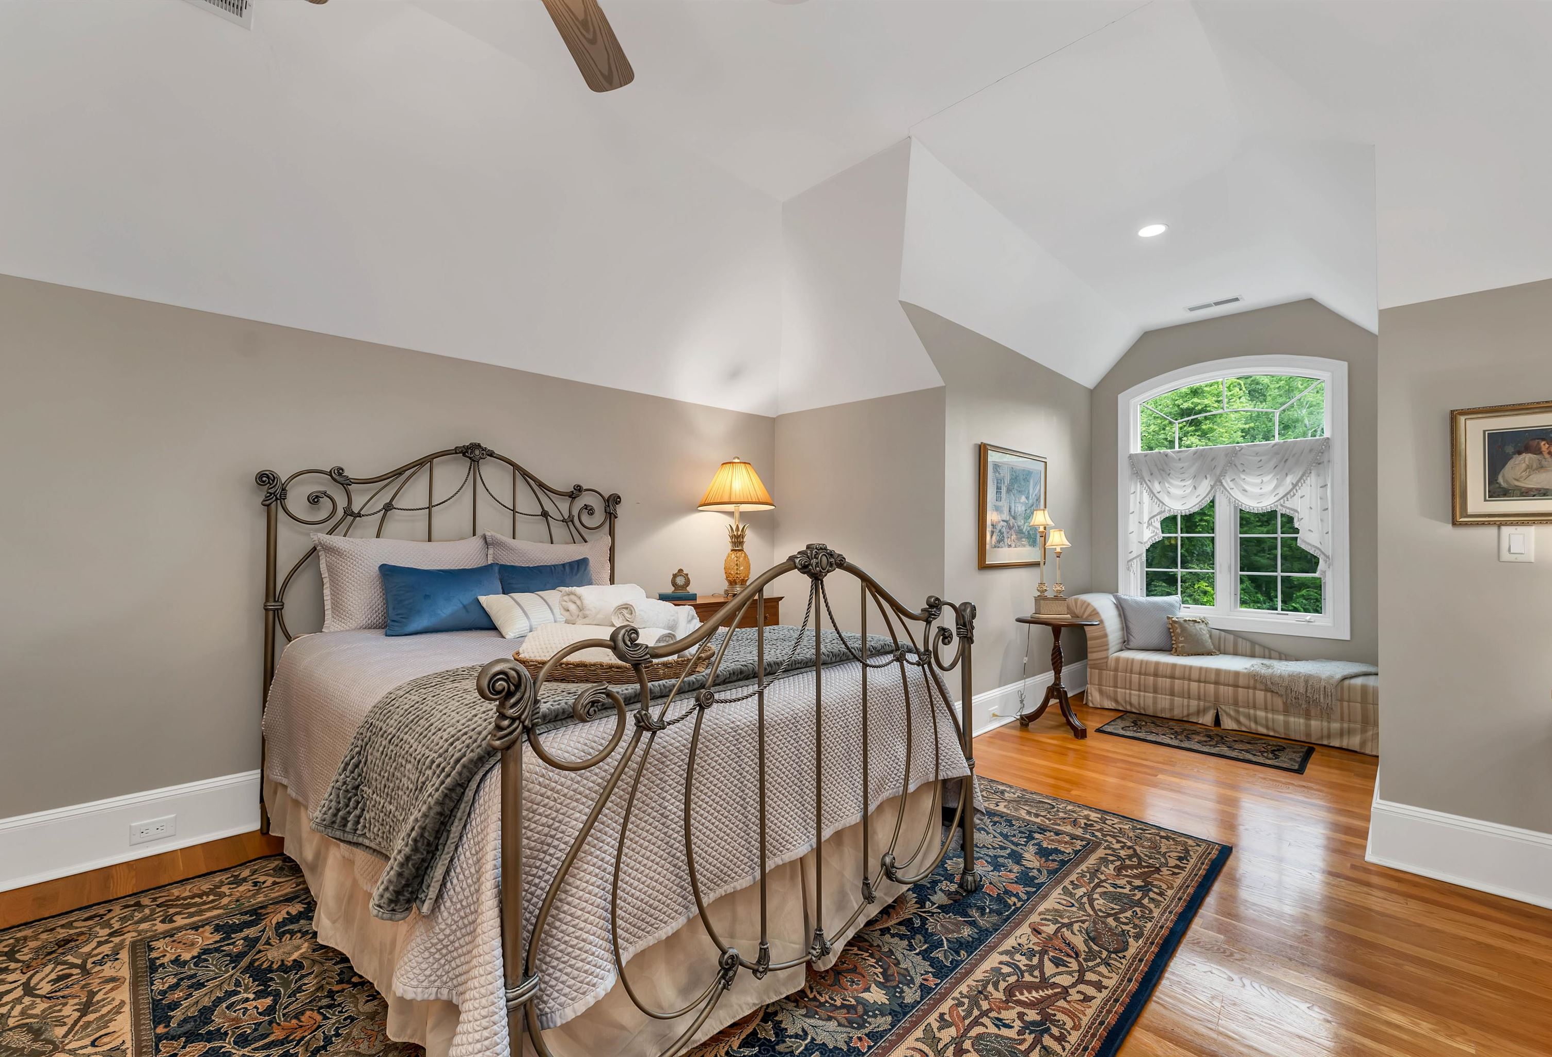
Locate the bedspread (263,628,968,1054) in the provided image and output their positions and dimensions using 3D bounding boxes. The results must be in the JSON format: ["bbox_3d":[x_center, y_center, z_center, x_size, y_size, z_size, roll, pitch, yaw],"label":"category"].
[{"bbox_3d":[-0.653,0.690,2.252,1.736,0.559,2.097,1,-2,-44],"label":"bedspread"}]

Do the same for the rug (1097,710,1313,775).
[{"bbox_3d":[2.542,1.254,3.682,0.600,0.010,0.984,1,-2,-44],"label":"rug"}]

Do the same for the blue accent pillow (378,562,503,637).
[{"bbox_3d":[-1.410,0.292,2.650,0.470,0.300,0.140,1,-19,-43],"label":"blue accent pillow"}]

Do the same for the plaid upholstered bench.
[{"bbox_3d":[2.985,0.876,4.196,0.746,0.804,1.619,1,-2,-44],"label":"plaid upholstered bench"}]

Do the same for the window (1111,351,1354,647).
[{"bbox_3d":[3.038,-0.218,4.211,1.280,1.805,0.100,-1,-1,44],"label":"window"}]

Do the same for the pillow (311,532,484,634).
[{"bbox_3d":[-1.586,0.227,2.692,0.680,0.440,0.180,1,-17,-43],"label":"pillow"}]

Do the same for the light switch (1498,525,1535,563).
[{"bbox_3d":[2.409,0.053,2.004,0.071,0.115,0.012,-1,-1,44],"label":"light switch"}]

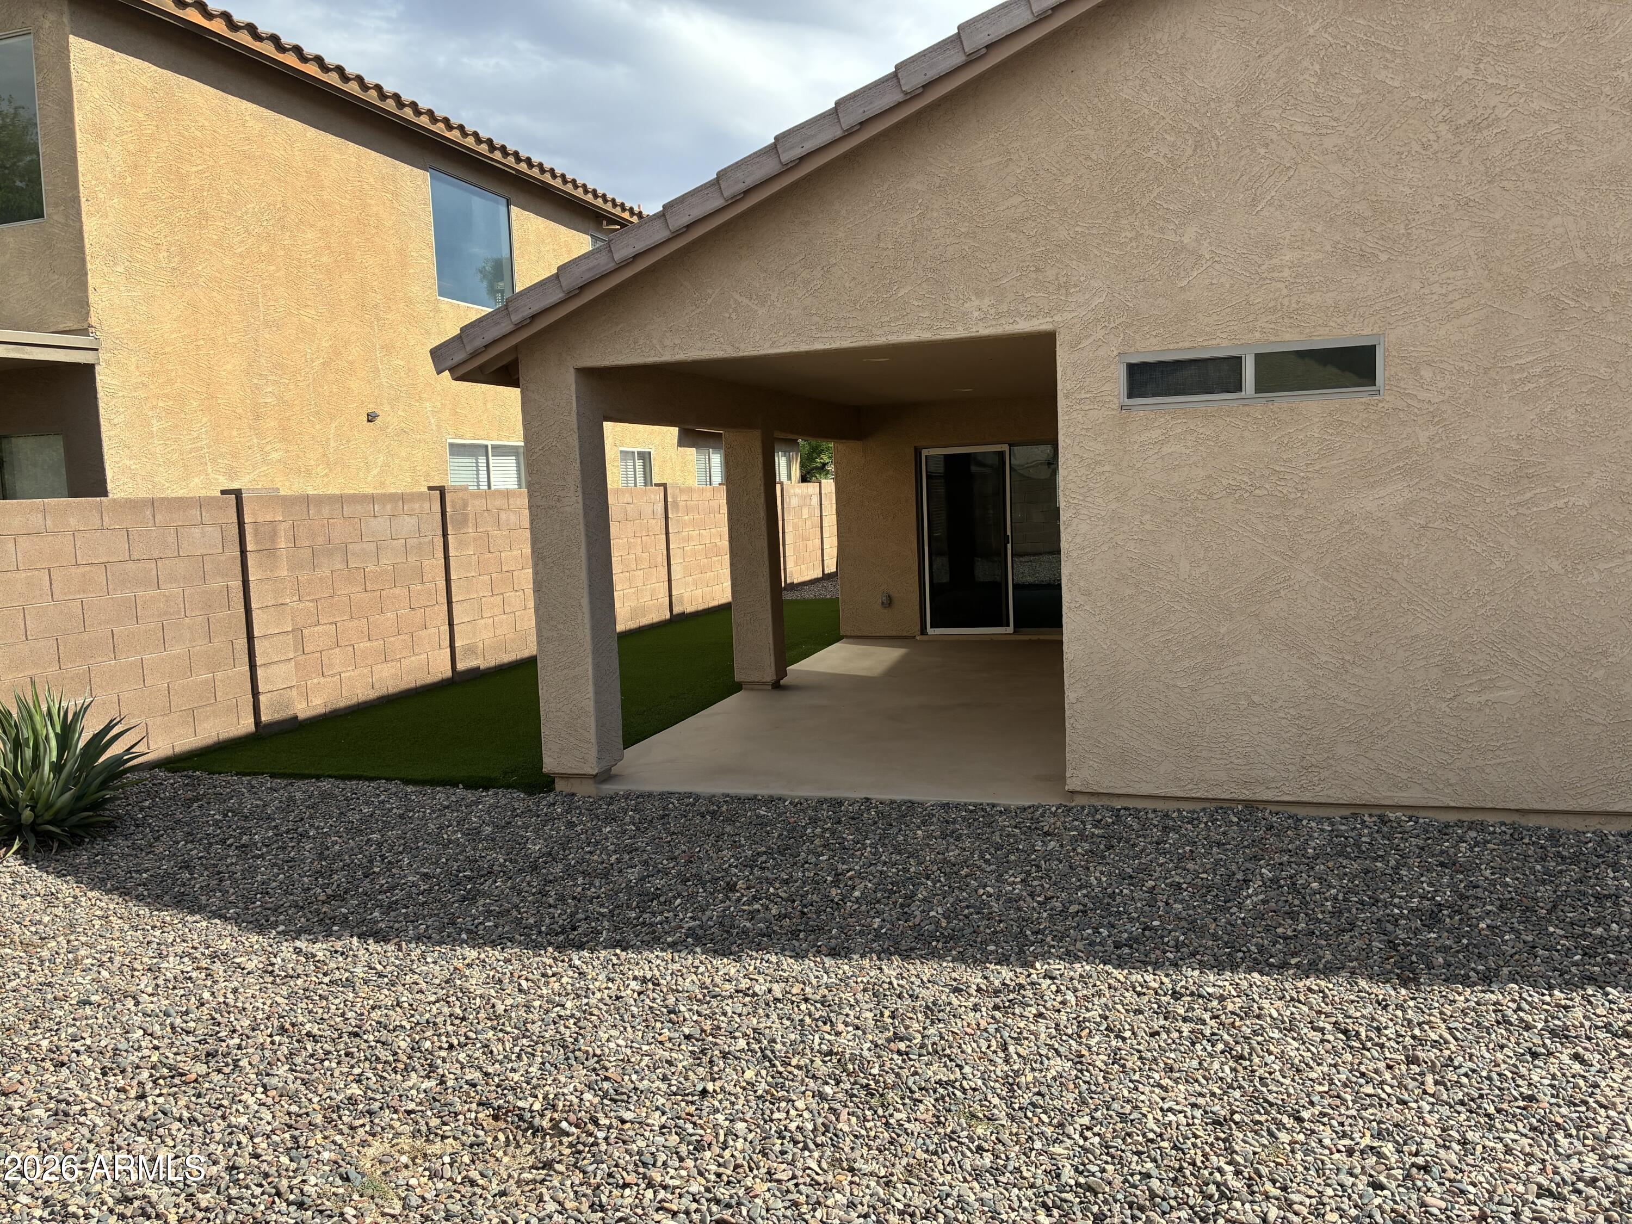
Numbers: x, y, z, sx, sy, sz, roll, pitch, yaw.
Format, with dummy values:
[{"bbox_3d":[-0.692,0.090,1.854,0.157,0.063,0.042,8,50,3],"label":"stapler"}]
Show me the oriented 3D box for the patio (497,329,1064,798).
[{"bbox_3d":[0.722,-0.574,9.698,3.044,2.504,6.346,0,6,17],"label":"patio"}]

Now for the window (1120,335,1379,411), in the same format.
[{"bbox_3d":[2.078,-1.139,5.889,1.195,0.282,0.075,0,6,17],"label":"window"}]

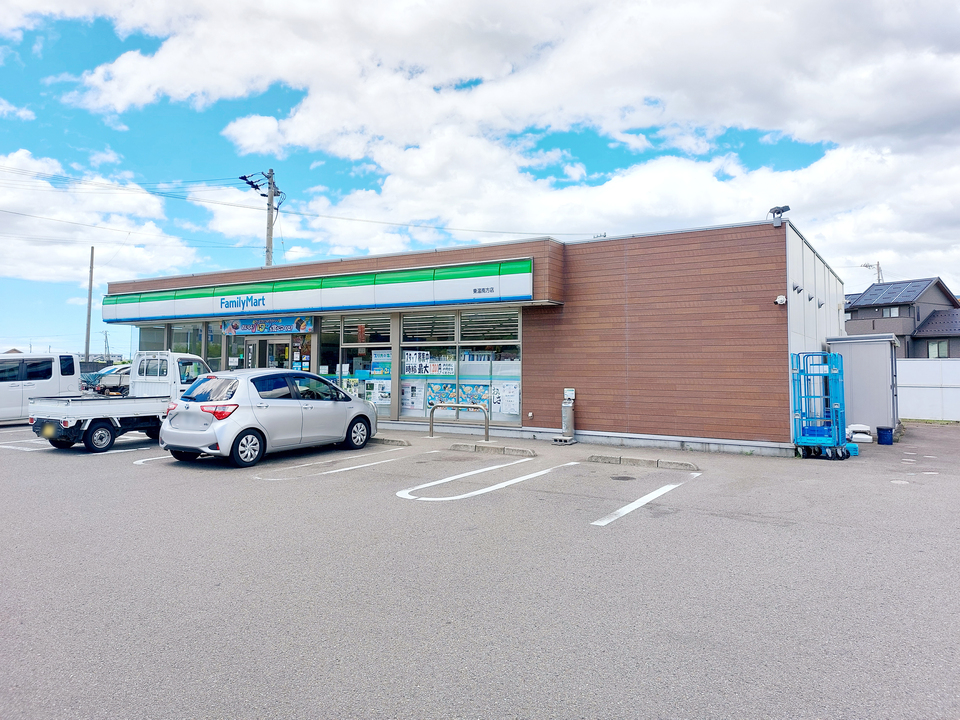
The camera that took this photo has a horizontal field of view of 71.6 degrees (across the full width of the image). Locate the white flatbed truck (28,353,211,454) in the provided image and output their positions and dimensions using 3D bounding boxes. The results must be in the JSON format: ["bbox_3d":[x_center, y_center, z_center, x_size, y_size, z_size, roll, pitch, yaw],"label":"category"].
[{"bbox_3d":[-6.870,0.770,13.450,1.475,1.870,3.395,0,0,32],"label":"white flatbed truck"}]

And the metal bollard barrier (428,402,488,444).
[{"bbox_3d":[-0.450,1.330,14.320,1.530,0.760,0.075,0,0,33],"label":"metal bollard barrier"}]

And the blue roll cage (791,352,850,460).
[{"bbox_3d":[5.700,0.745,11.180,0.700,1.720,0.820,0,0,32],"label":"blue roll cage"}]

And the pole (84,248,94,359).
[{"bbox_3d":[-26.400,-2.980,45.000,0.290,9.400,0.290,3,0,32],"label":"pole"}]

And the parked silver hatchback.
[{"bbox_3d":[-3.610,0.940,12.080,1.695,1.500,3.945,0,0,33],"label":"parked silver hatchback"}]

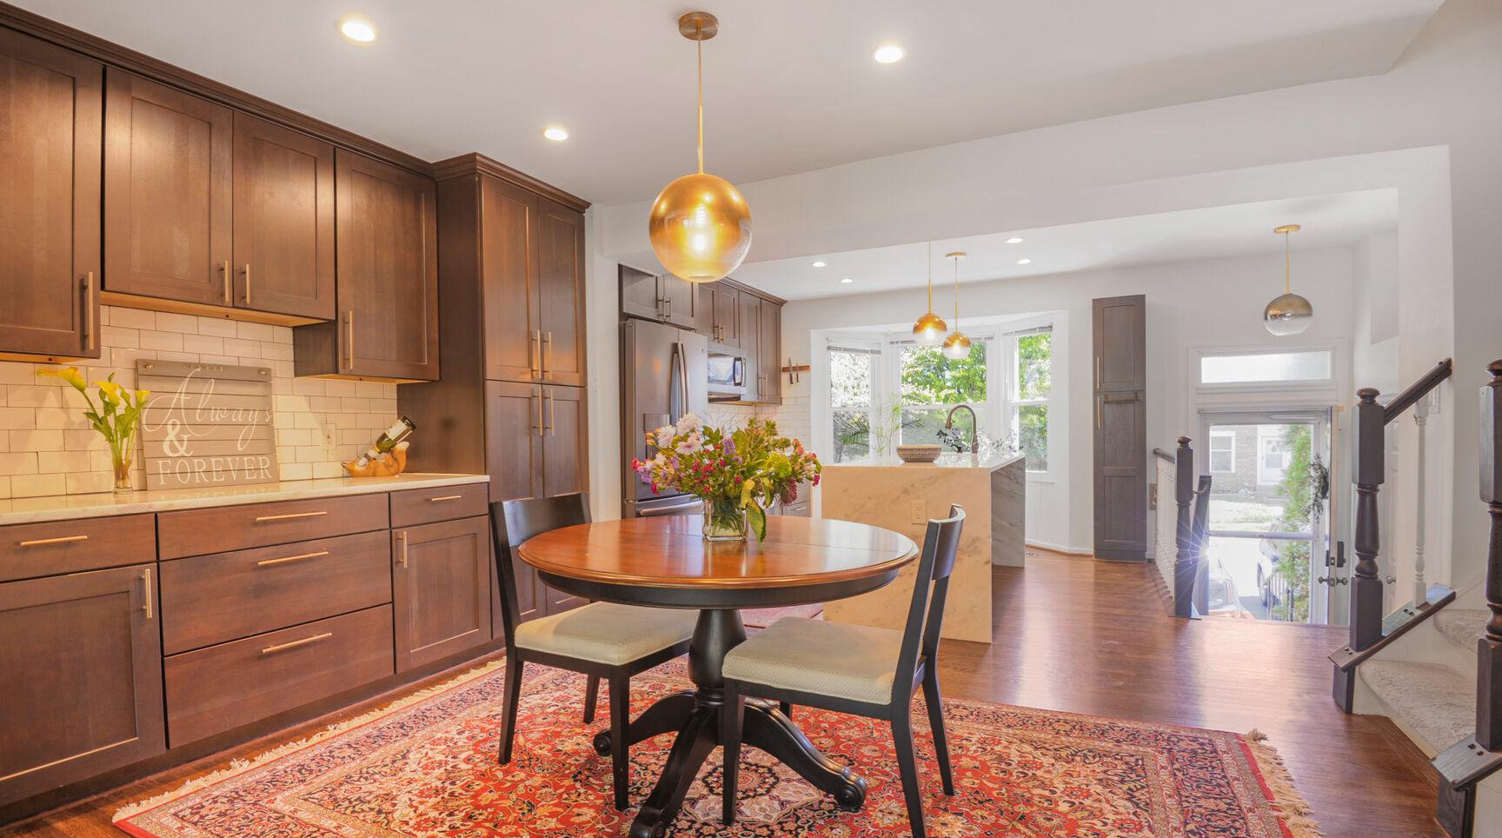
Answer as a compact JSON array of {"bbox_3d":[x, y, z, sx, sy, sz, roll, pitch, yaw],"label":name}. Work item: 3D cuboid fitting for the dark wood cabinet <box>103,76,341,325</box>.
[{"bbox_3d":[-2.125,-0.800,2.635,0.330,0.770,0.765,0,0,27],"label":"dark wood cabinet"}]

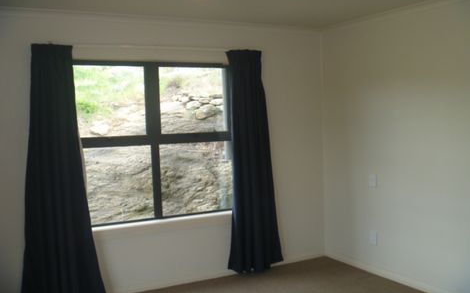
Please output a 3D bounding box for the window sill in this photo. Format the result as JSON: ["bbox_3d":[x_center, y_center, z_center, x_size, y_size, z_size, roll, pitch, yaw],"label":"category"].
[{"bbox_3d":[-0.653,0.696,4.115,1.490,0.110,0.115,-4,4,-28],"label":"window sill"}]

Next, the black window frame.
[{"bbox_3d":[-0.707,-0.047,4.119,1.540,1.415,0.090,-4,4,-28],"label":"black window frame"}]

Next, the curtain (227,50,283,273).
[{"bbox_3d":[0.196,0.149,4.394,0.570,2.095,0.160,-4,4,-28],"label":"curtain"}]

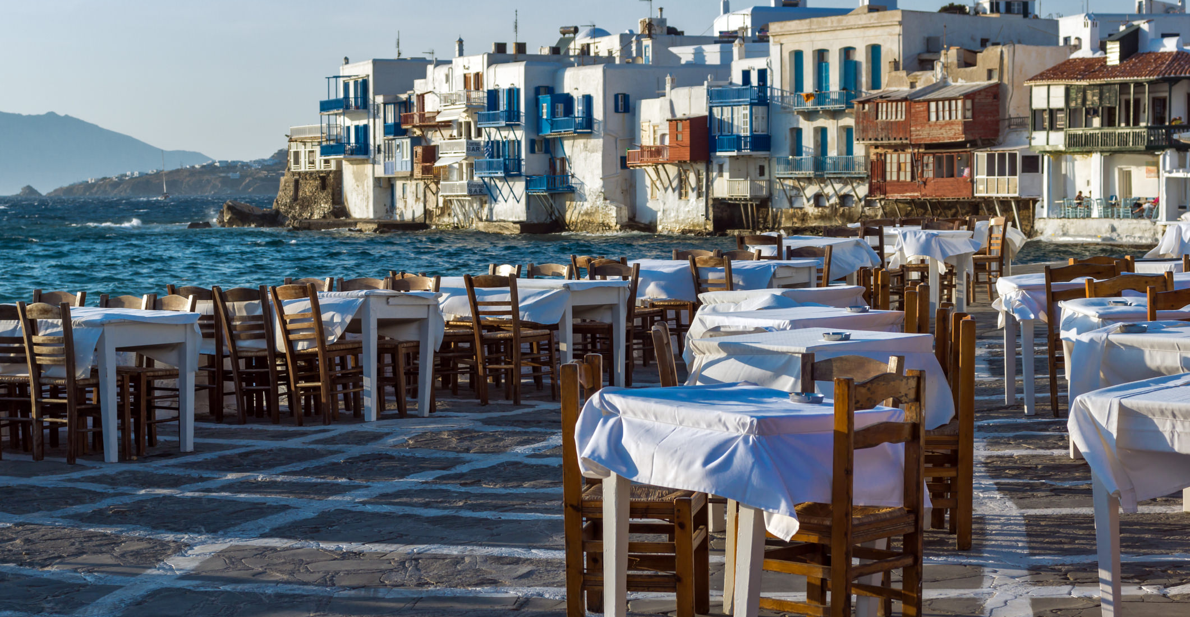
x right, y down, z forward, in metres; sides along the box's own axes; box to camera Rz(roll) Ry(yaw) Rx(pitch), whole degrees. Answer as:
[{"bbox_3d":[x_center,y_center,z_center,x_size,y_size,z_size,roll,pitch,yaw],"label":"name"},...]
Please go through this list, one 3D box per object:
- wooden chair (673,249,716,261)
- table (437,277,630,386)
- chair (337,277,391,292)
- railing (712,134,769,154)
[{"bbox_3d":[0.667,-0.033,17.301,0.420,0.840,0.460,2,4,33],"label":"wooden chair"},{"bbox_3d":[-0.620,0.183,15.700,1.500,0.760,0.780,2,3,31],"label":"table"},{"bbox_3d":[-1.620,0.238,14.311,0.420,0.865,0.450,2,4,36],"label":"chair"},{"bbox_3d":[8.600,-9.826,132.371,2.500,1.050,2.400,-3,4,-45],"label":"railing"}]

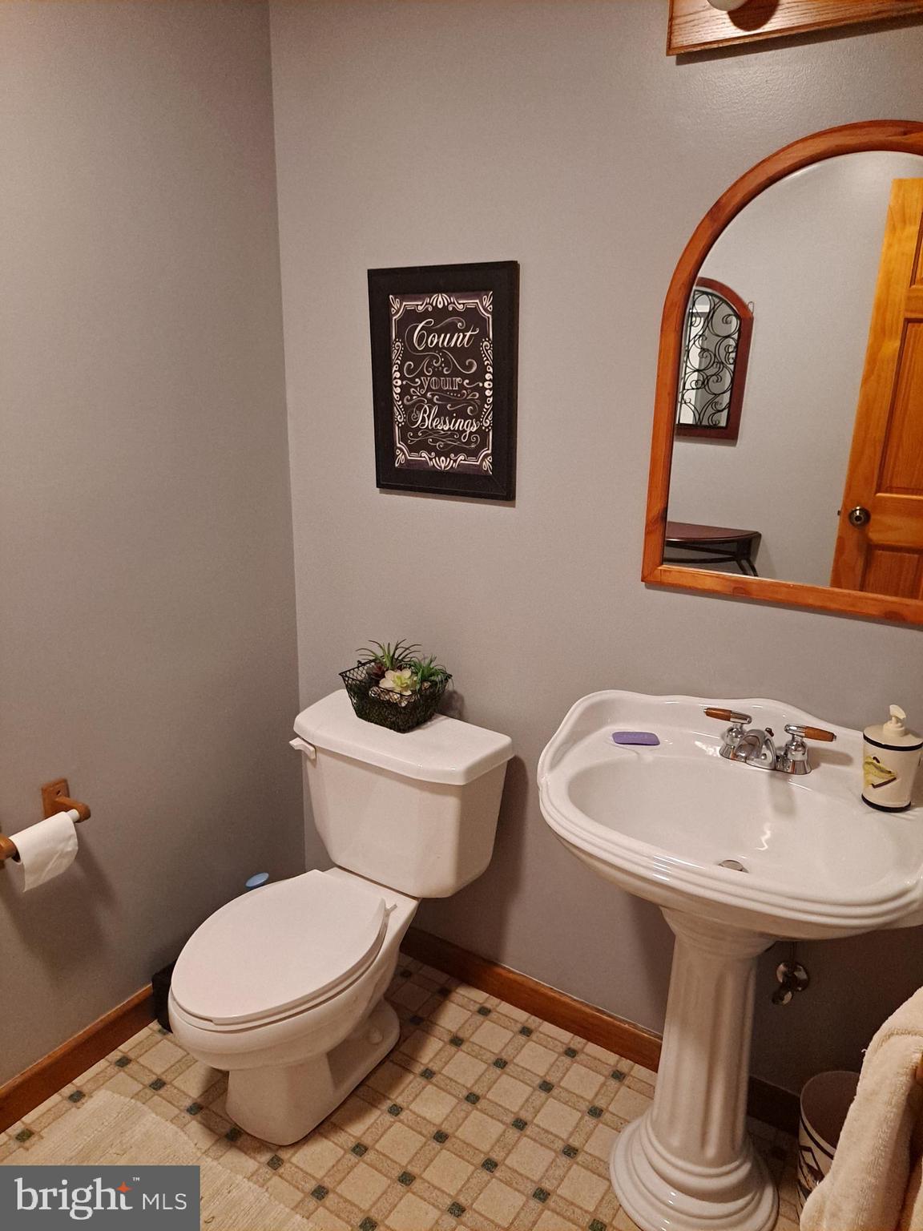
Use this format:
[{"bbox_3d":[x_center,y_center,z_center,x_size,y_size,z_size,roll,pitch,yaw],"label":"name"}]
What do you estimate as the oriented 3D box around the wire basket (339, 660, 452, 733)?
[{"bbox_3d":[-0.158,0.188,2.048,0.220,0.107,0.141,11,20,32],"label":"wire basket"}]

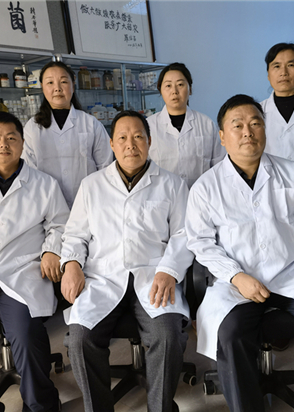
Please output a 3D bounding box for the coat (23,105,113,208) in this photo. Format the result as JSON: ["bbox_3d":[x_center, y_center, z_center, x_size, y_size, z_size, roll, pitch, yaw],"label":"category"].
[{"bbox_3d":[-0.388,-0.080,2.318,0.480,0.916,0.300,-4,10,-1],"label":"coat"}]

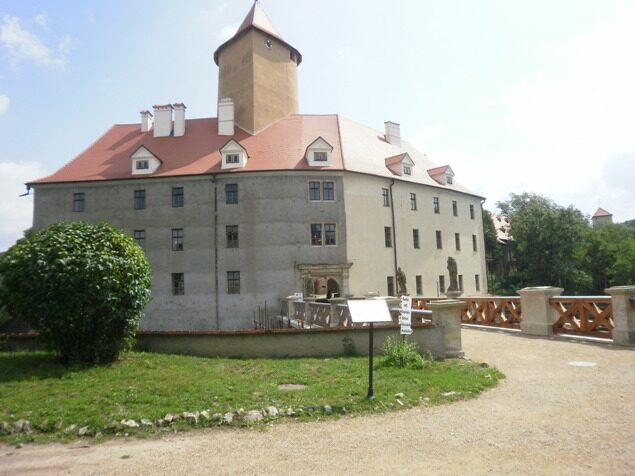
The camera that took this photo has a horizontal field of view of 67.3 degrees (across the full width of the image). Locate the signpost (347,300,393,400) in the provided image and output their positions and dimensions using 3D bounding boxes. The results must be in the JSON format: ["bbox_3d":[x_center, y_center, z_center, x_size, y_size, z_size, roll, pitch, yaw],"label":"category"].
[{"bbox_3d":[0.743,1.585,6.750,0.580,1.380,0.330,-1,-6,-8],"label":"signpost"}]

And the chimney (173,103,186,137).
[{"bbox_3d":[-12.627,-10.859,43.700,1.000,3.050,0.950,-2,-6,6],"label":"chimney"}]

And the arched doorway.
[{"bbox_3d":[1.295,4.209,38.600,1.150,1.950,0.500,-1,-6,-4],"label":"arched doorway"}]

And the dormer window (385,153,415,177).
[{"bbox_3d":[8.001,-7.126,47.400,2.300,2.400,2.700,3,-8,-43],"label":"dormer window"}]

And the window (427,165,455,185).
[{"bbox_3d":[13.486,-6.847,52.500,2.150,2.250,2.700,3,-8,-43],"label":"window"}]

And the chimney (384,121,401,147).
[{"bbox_3d":[8.289,-11.504,52.500,1.750,2.700,0.950,3,-8,-43],"label":"chimney"}]

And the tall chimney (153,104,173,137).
[{"bbox_3d":[-14.287,-10.816,43.900,1.750,3.000,0.950,-2,-6,6],"label":"tall chimney"}]

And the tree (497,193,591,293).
[{"bbox_3d":[28.434,0.944,60.000,11.500,13.000,11.000,-2,-6,0],"label":"tree"}]

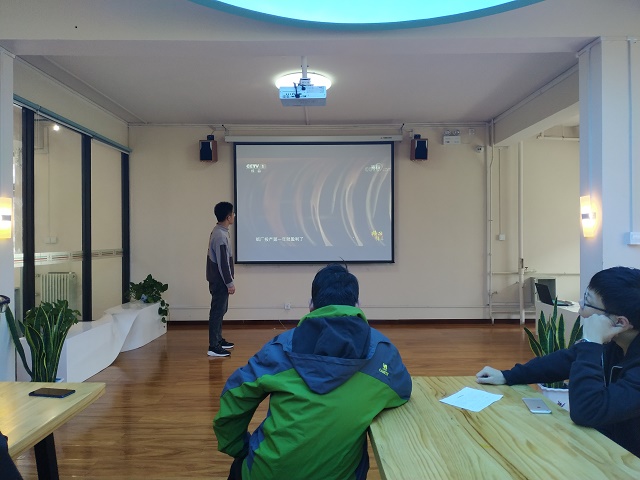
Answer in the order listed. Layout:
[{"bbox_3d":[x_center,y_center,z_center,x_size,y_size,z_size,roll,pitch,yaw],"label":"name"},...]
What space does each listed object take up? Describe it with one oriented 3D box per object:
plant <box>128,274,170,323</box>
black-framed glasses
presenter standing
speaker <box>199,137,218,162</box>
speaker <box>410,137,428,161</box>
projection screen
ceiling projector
[{"bbox_3d":[-2.460,0.845,6.400,0.560,0.640,0.470,0,0,0],"label":"plant"},{"bbox_3d":[1.025,0.230,1.600,0.145,0.055,0.145,-2,11,38],"label":"black-framed glasses"},{"bbox_3d":[-1.160,0.440,5.230,0.360,1.790,0.500,0,0,-12],"label":"presenter standing"},{"bbox_3d":[-1.700,-1.370,6.780,0.200,0.340,0.250,0,9,0],"label":"speaker"},{"bbox_3d":[1.530,-1.380,6.780,0.200,0.340,0.250,0,9,0],"label":"speaker"},{"bbox_3d":[-0.086,-0.580,6.920,2.490,1.880,0.050,0,0,0],"label":"projection screen"},{"bbox_3d":[-0.168,-1.425,4.400,0.430,0.130,0.290,0,0,0],"label":"ceiling projector"}]

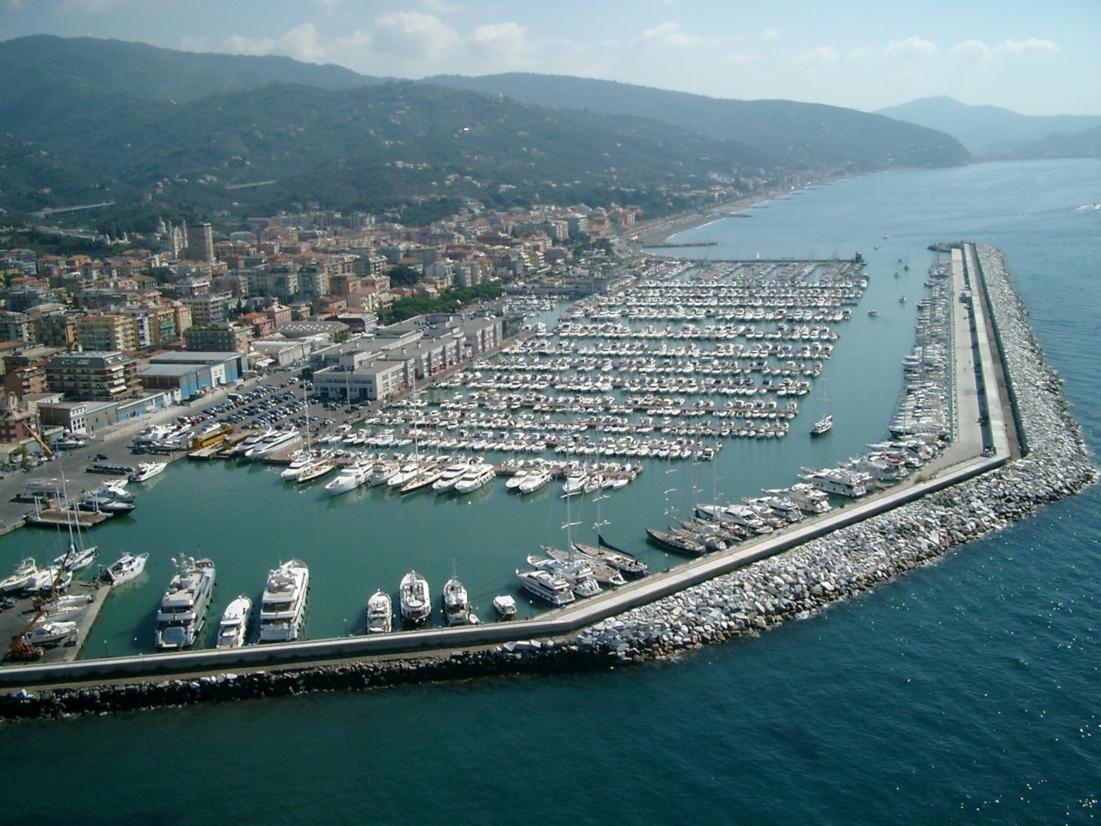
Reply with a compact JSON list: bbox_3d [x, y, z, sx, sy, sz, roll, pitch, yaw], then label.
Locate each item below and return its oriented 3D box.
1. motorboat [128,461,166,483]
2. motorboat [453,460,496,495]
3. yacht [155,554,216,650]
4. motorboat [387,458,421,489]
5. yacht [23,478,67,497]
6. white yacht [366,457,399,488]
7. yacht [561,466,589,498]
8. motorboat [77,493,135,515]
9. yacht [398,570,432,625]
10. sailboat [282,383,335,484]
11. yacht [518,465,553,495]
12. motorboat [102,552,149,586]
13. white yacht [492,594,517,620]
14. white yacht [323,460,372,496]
[{"bbox_3d":[-129.280,17.720,380.100,4.400,5.000,14.000,4,14,22],"label":"motorboat"},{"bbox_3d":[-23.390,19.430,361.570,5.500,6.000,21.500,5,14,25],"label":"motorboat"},{"bbox_3d":[-81.940,39.690,266.150,8.000,13.500,38.500,-3,12,-6],"label":"yacht"},{"bbox_3d":[-46.090,19.230,370.030,5.300,6.500,21.000,3,13,20],"label":"motorboat"},{"bbox_3d":[-155.310,23.400,362.370,13.000,5.700,3.800,2,13,18],"label":"yacht"},{"bbox_3d":[-52.710,18.140,369.200,5.000,6.200,18.000,3,14,19],"label":"white yacht"},{"bbox_3d":[7.170,20.330,356.900,4.800,5.200,15.700,4,14,21],"label":"yacht"},{"bbox_3d":[-132.160,27.600,349.130,19.800,4.700,5.000,1,13,15],"label":"motorboat"},{"bbox_3d":[-30.680,40.370,265.850,6.400,9.000,19.500,-4,13,-8],"label":"yacht"},{"bbox_3d":[-76.340,6.190,379.130,5.000,30.000,20.500,4,14,23],"label":"sailboat"},{"bbox_3d":[-5.330,20.260,360.420,4.800,6.000,19.000,3,13,21],"label":"yacht"},{"bbox_3d":[-104.560,37.140,291.220,4.200,5.800,13.300,5,14,25],"label":"motorboat"},{"bbox_3d":[-10.280,43.150,263.640,3.200,3.200,7.800,-6,13,-17],"label":"white yacht"},{"bbox_3d":[-63.290,19.650,367.240,6.500,8.000,29.000,2,13,19],"label":"white yacht"}]

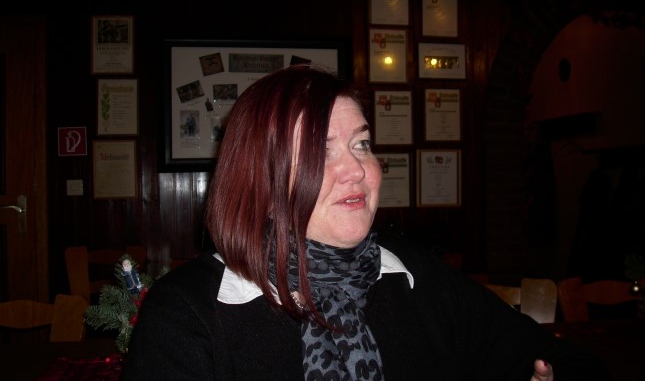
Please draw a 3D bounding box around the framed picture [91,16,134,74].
[{"bbox_3d":[-1.114,-0.775,3.070,0.240,0.325,0.020,-1,-1,-6],"label":"framed picture"}]

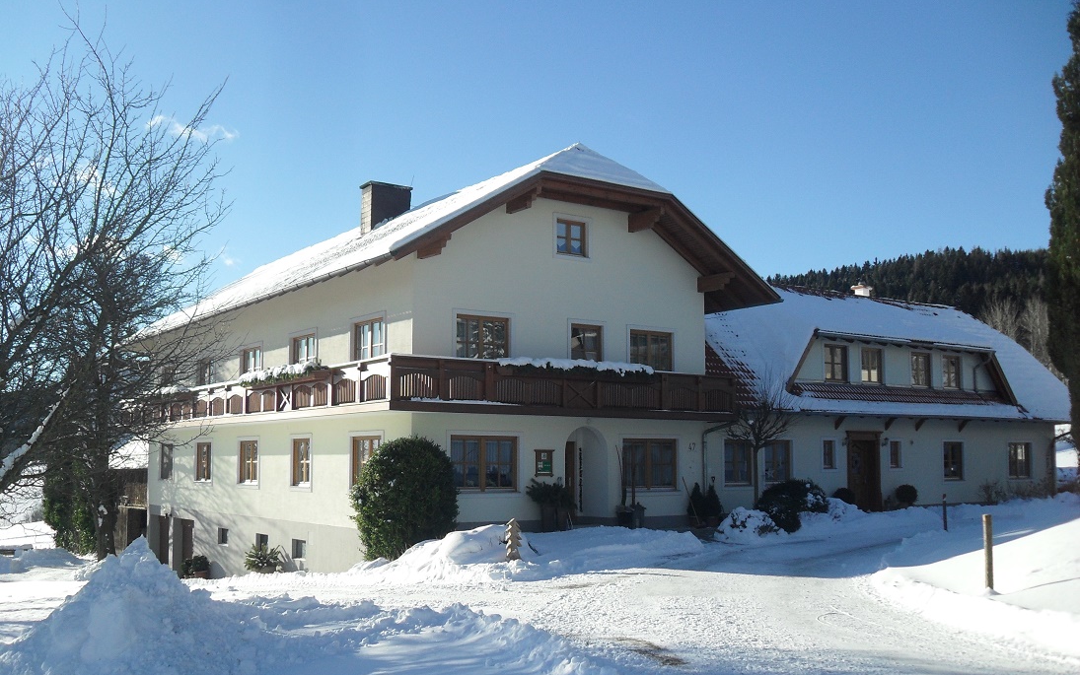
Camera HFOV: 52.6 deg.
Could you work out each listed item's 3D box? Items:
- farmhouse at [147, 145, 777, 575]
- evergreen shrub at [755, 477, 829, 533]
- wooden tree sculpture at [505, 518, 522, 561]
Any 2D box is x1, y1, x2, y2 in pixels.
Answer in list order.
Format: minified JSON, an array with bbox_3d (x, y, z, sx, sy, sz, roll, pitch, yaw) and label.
[{"bbox_3d":[-5.139,1.530,35.987,12.000,12.000,24.400,5,-8,-34],"label":"farmhouse"},{"bbox_3d":[6.312,4.208,27.400,1.800,1.420,1.700,0,-7,0],"label":"evergreen shrub"},{"bbox_3d":[-0.478,3.638,19.600,0.280,0.840,0.260,0,-7,-1],"label":"wooden tree sculpture"}]

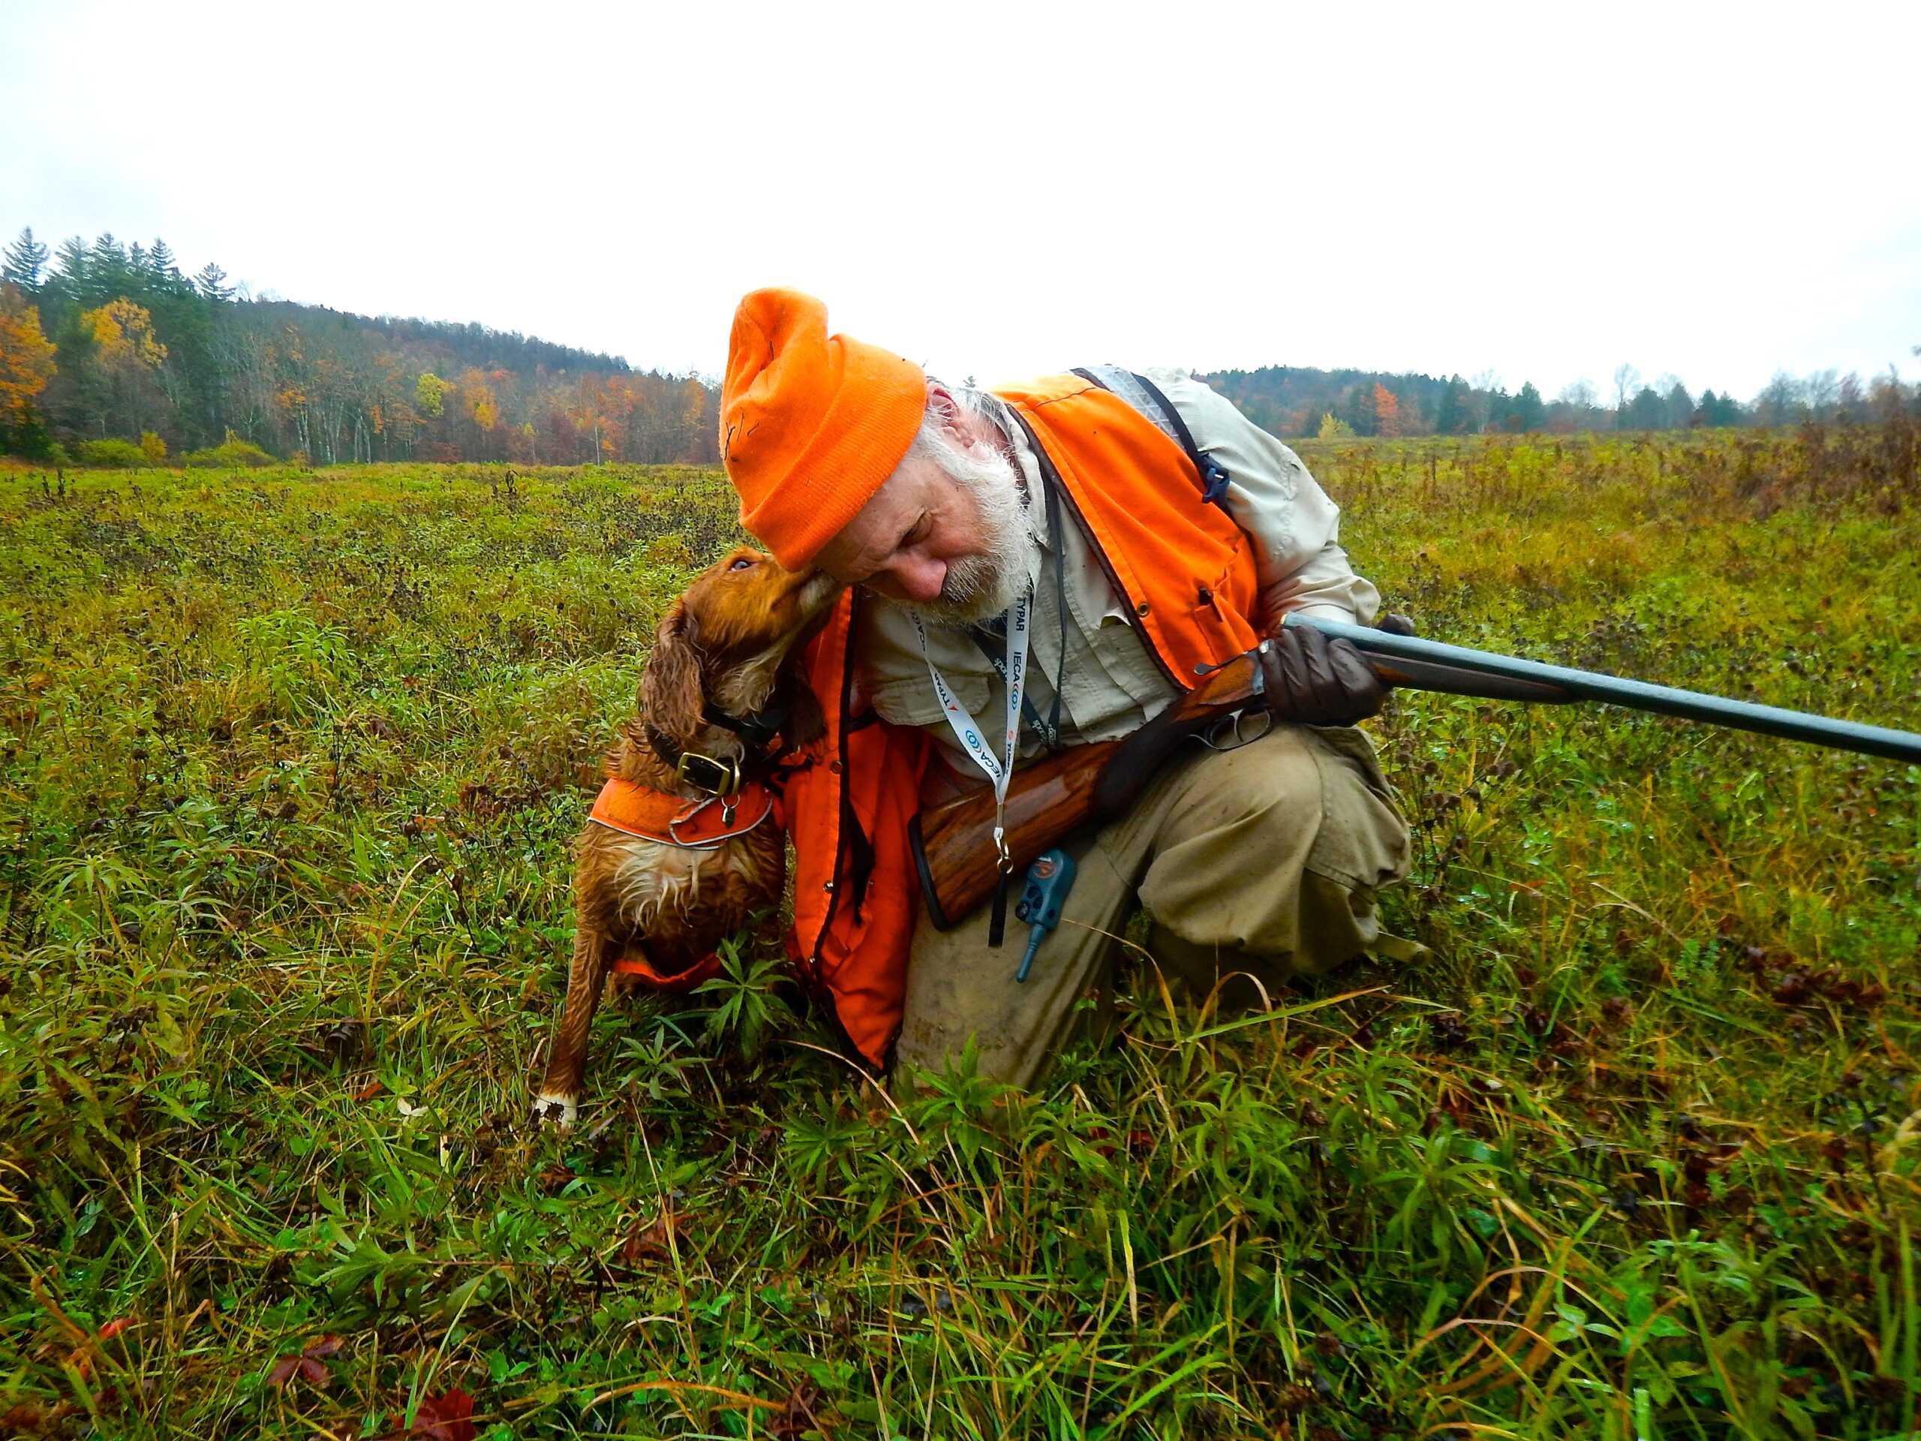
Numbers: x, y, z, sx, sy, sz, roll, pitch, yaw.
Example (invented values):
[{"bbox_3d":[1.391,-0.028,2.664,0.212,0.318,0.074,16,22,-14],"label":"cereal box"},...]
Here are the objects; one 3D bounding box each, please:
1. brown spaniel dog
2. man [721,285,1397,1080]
[{"bbox_3d":[-0.284,0.078,1.588,0.310,0.570,0.580,-1,12,0],"label":"brown spaniel dog"},{"bbox_3d":[0.134,-0.068,1.600,0.760,0.840,0.740,0,12,3],"label":"man"}]

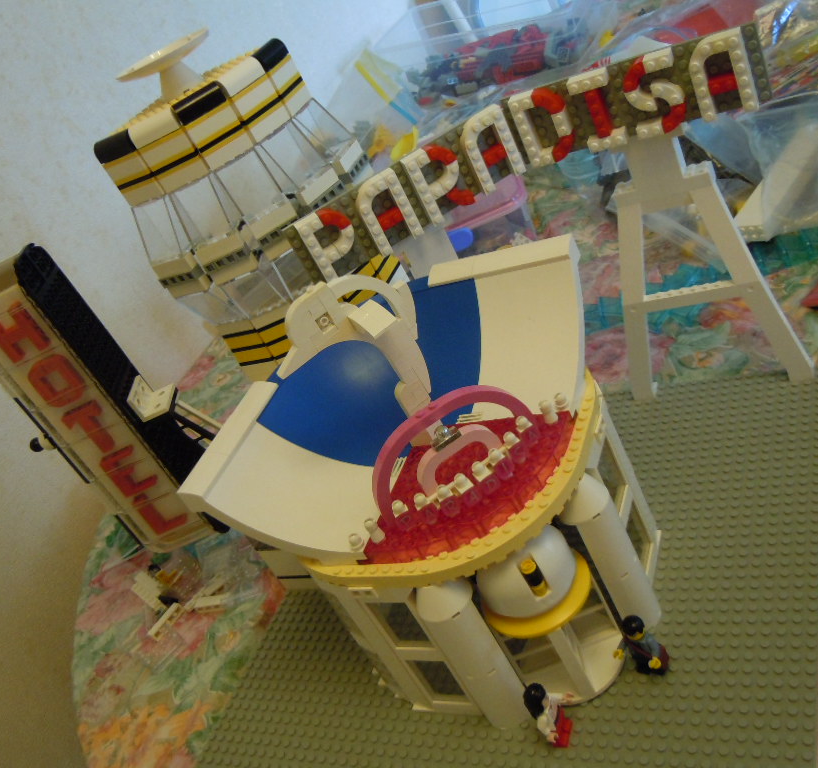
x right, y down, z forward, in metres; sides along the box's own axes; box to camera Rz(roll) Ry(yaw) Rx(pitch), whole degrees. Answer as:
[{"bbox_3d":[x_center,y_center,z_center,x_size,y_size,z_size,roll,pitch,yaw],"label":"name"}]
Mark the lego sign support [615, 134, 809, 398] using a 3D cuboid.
[{"bbox_3d":[0.187,-0.077,0.603,0.128,0.204,0.016,-9,36,32],"label":"lego sign support"}]

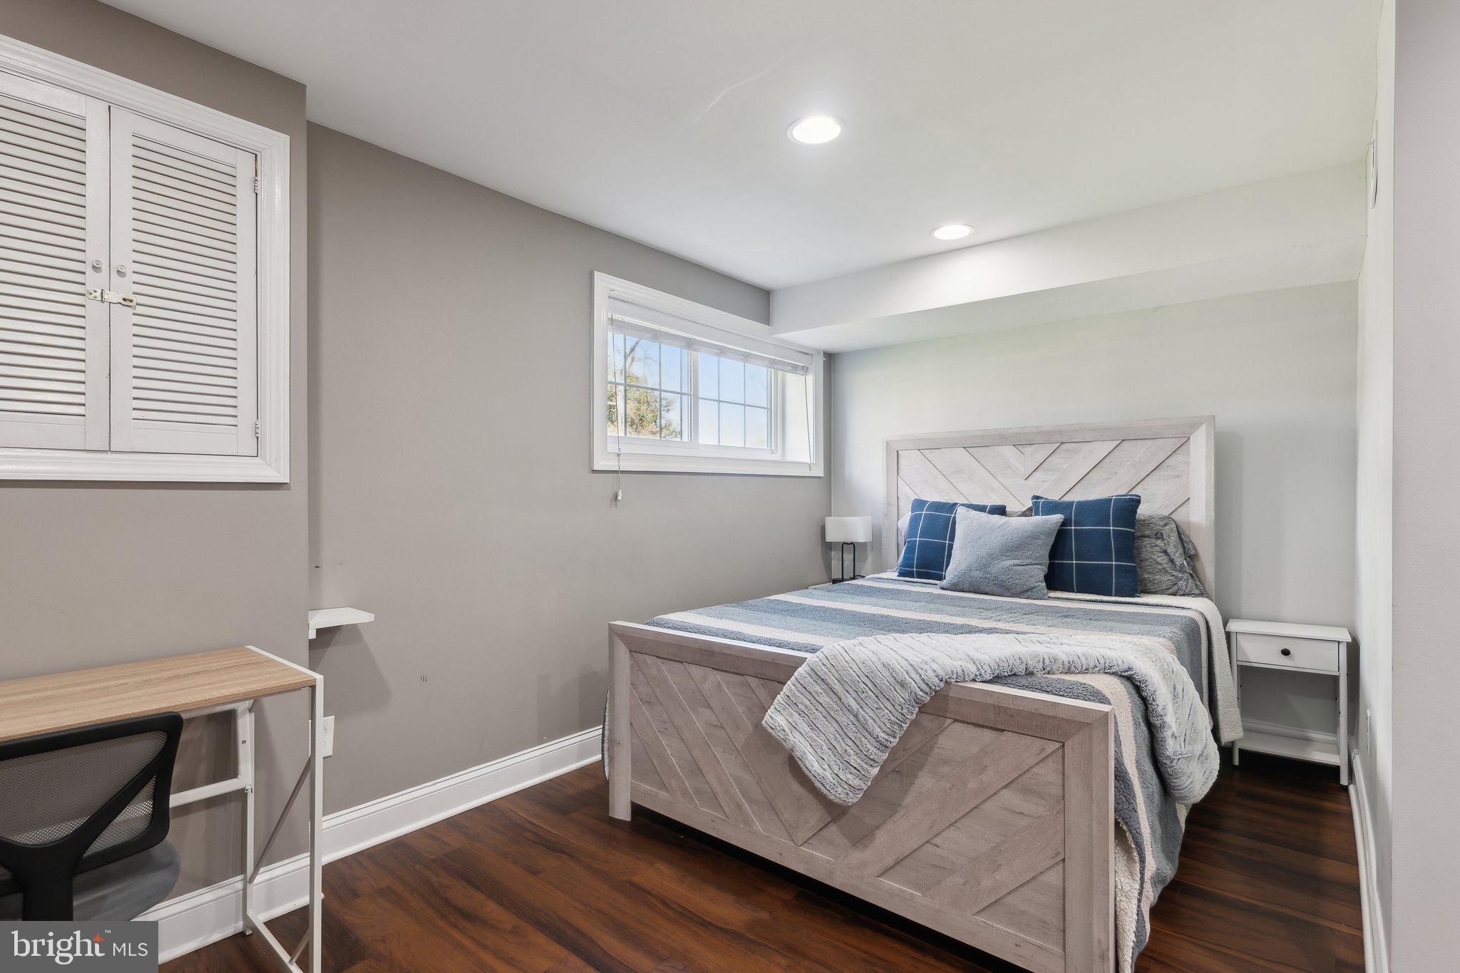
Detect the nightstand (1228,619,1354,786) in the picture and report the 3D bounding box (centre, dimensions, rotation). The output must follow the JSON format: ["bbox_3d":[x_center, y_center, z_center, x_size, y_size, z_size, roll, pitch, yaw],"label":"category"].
[{"bbox_3d":[2.243,0.850,2.622,0.370,0.534,0.310,-1,-1,38],"label":"nightstand"}]

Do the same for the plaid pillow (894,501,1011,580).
[{"bbox_3d":[1.075,0.272,3.163,0.440,0.430,0.150,0,-23,34],"label":"plaid pillow"}]

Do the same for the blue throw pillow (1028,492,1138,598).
[{"bbox_3d":[1.507,0.251,2.750,0.430,0.430,0.150,0,-14,20],"label":"blue throw pillow"}]

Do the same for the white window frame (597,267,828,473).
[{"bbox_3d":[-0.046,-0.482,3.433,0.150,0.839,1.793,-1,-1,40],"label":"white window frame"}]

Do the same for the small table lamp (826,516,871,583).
[{"bbox_3d":[0.704,0.392,3.896,0.260,0.415,0.190,0,-1,30],"label":"small table lamp"}]

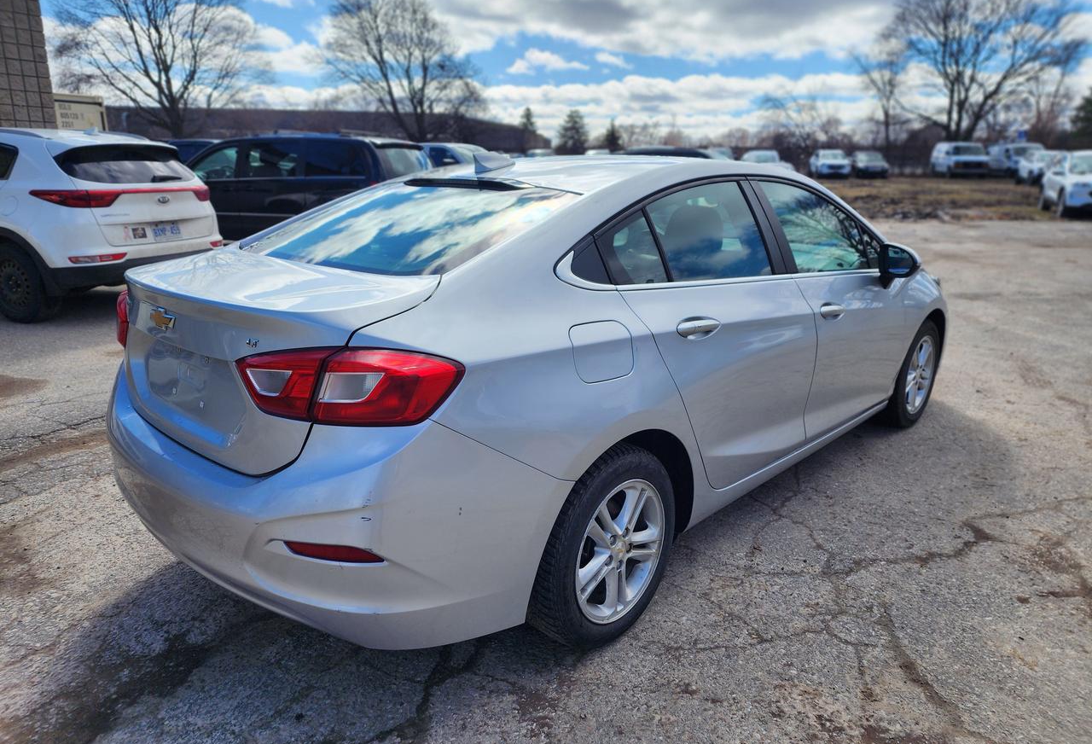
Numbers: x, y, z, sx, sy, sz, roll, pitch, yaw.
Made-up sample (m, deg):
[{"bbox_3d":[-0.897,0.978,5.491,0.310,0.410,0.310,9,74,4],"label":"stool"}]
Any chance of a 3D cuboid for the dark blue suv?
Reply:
[{"bbox_3d":[-4.535,-3.103,12.575,5.100,1.750,1.950,5,17,16],"label":"dark blue suv"}]

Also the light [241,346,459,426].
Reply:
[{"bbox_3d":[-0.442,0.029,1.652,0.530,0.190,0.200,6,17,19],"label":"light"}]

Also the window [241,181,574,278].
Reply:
[{"bbox_3d":[-0.485,-0.517,2.430,1.200,0.080,0.670,16,44,42],"label":"window"}]

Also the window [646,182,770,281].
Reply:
[{"bbox_3d":[0.559,-0.468,2.479,0.650,0.370,0.040,-16,-1,-44],"label":"window"}]

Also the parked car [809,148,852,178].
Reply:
[{"bbox_3d":[16.771,-12.346,42.946,1.850,1.630,4.600,5,17,14],"label":"parked car"}]

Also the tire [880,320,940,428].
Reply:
[{"bbox_3d":[2.039,-0.005,4.153,0.210,0.635,0.635,16,22,42],"label":"tire"}]

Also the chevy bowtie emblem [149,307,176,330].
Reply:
[{"bbox_3d":[-1.032,-0.141,1.952,0.180,0.060,0.020,16,22,42],"label":"chevy bowtie emblem"}]

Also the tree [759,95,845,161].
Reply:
[{"bbox_3d":[24.118,-22.007,67.558,7.300,6.400,7.000,1,16,0],"label":"tree"}]

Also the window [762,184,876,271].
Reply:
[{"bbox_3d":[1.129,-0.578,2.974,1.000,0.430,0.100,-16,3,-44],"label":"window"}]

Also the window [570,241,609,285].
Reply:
[{"bbox_3d":[0.119,-0.298,2.044,0.165,0.140,0.030,-16,-1,-44],"label":"window"}]

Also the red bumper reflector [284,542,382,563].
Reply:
[{"bbox_3d":[-0.484,0.400,1.629,0.240,0.055,0.050,5,17,13],"label":"red bumper reflector"}]

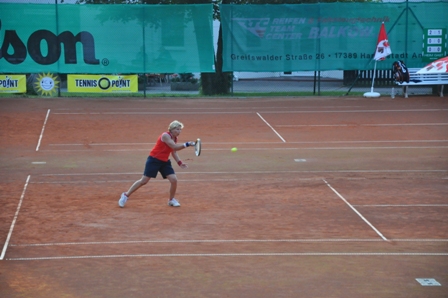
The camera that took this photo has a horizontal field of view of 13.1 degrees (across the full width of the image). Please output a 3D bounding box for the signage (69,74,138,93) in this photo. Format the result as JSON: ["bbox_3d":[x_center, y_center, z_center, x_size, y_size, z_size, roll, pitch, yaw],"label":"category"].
[{"bbox_3d":[-3.526,-1.900,56.800,2.050,0.510,0.020,-1,6,-4],"label":"signage"}]

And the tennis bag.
[{"bbox_3d":[5.131,-2.234,56.500,0.460,0.620,0.340,-1,6,-4],"label":"tennis bag"}]

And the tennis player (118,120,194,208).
[{"bbox_3d":[-1.112,0.247,32.170,1.100,1.430,0.660,2,6,18],"label":"tennis player"}]

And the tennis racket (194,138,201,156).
[{"bbox_3d":[-0.442,-0.045,31.720,0.035,0.270,0.685,5,6,-13],"label":"tennis racket"}]

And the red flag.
[{"bbox_3d":[4.621,-3.128,56.700,0.500,1.070,0.320,-1,6,-4],"label":"red flag"}]

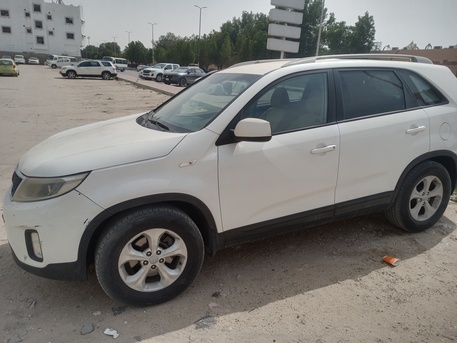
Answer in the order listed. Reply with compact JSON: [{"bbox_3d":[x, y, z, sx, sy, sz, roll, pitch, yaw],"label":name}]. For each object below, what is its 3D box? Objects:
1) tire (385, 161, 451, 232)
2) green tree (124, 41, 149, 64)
[{"bbox_3d":[1.913,0.244,3.474,0.735,0.735,0.235,-8,19,-24],"label":"tire"},{"bbox_3d":[-24.119,-30.935,90.000,6.000,6.500,6.000,3,17,0],"label":"green tree"}]

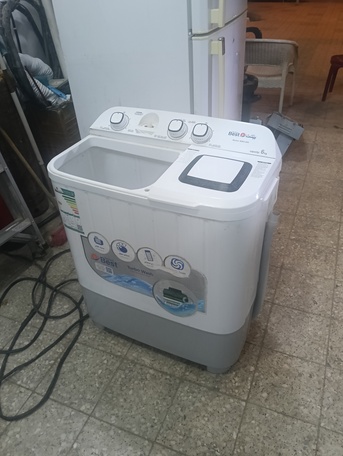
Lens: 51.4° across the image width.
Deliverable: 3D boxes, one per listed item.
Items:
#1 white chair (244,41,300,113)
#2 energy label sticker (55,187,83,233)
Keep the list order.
[{"bbox_3d":[1.069,-1.710,3.941,0.550,0.720,0.530,15,39,26],"label":"white chair"},{"bbox_3d":[-0.362,-0.062,1.265,0.103,0.175,0.012,20,41,31],"label":"energy label sticker"}]

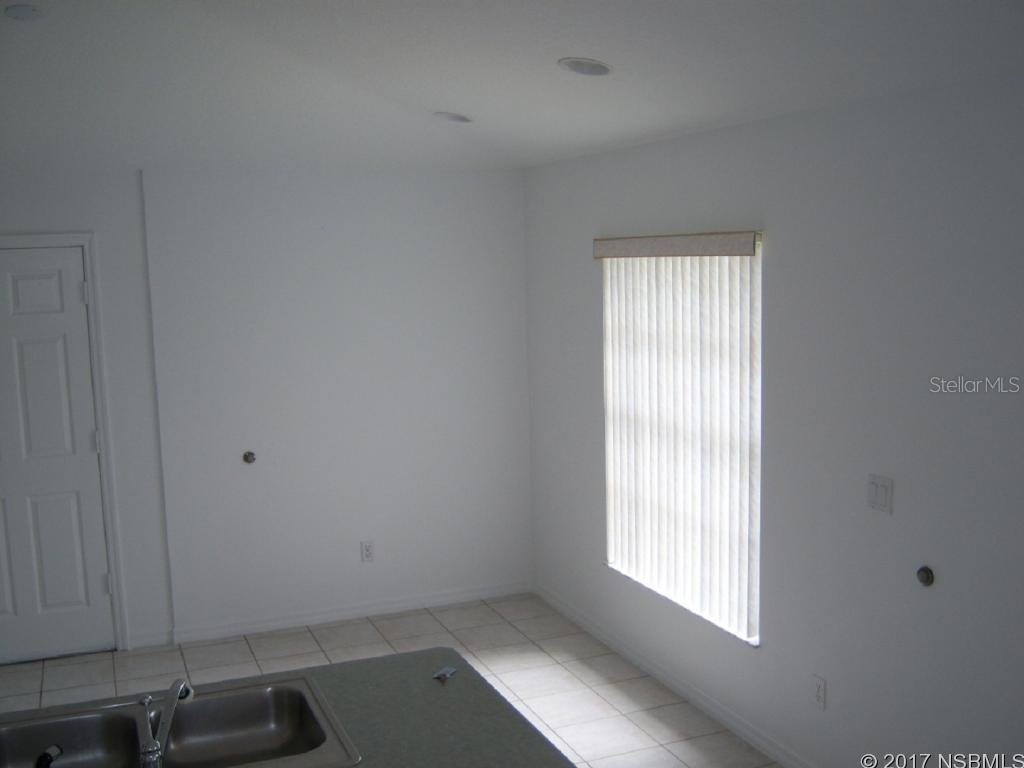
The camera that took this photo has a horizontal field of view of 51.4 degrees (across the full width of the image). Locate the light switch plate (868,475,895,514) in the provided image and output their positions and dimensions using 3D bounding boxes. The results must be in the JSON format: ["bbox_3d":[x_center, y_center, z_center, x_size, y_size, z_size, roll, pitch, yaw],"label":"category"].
[{"bbox_3d":[1.171,0.352,3.402,0.015,0.114,0.118,-5,8,-23],"label":"light switch plate"}]

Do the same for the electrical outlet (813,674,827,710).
[{"bbox_3d":[1.079,1.088,3.759,0.015,0.114,0.072,-5,8,-23],"label":"electrical outlet"}]

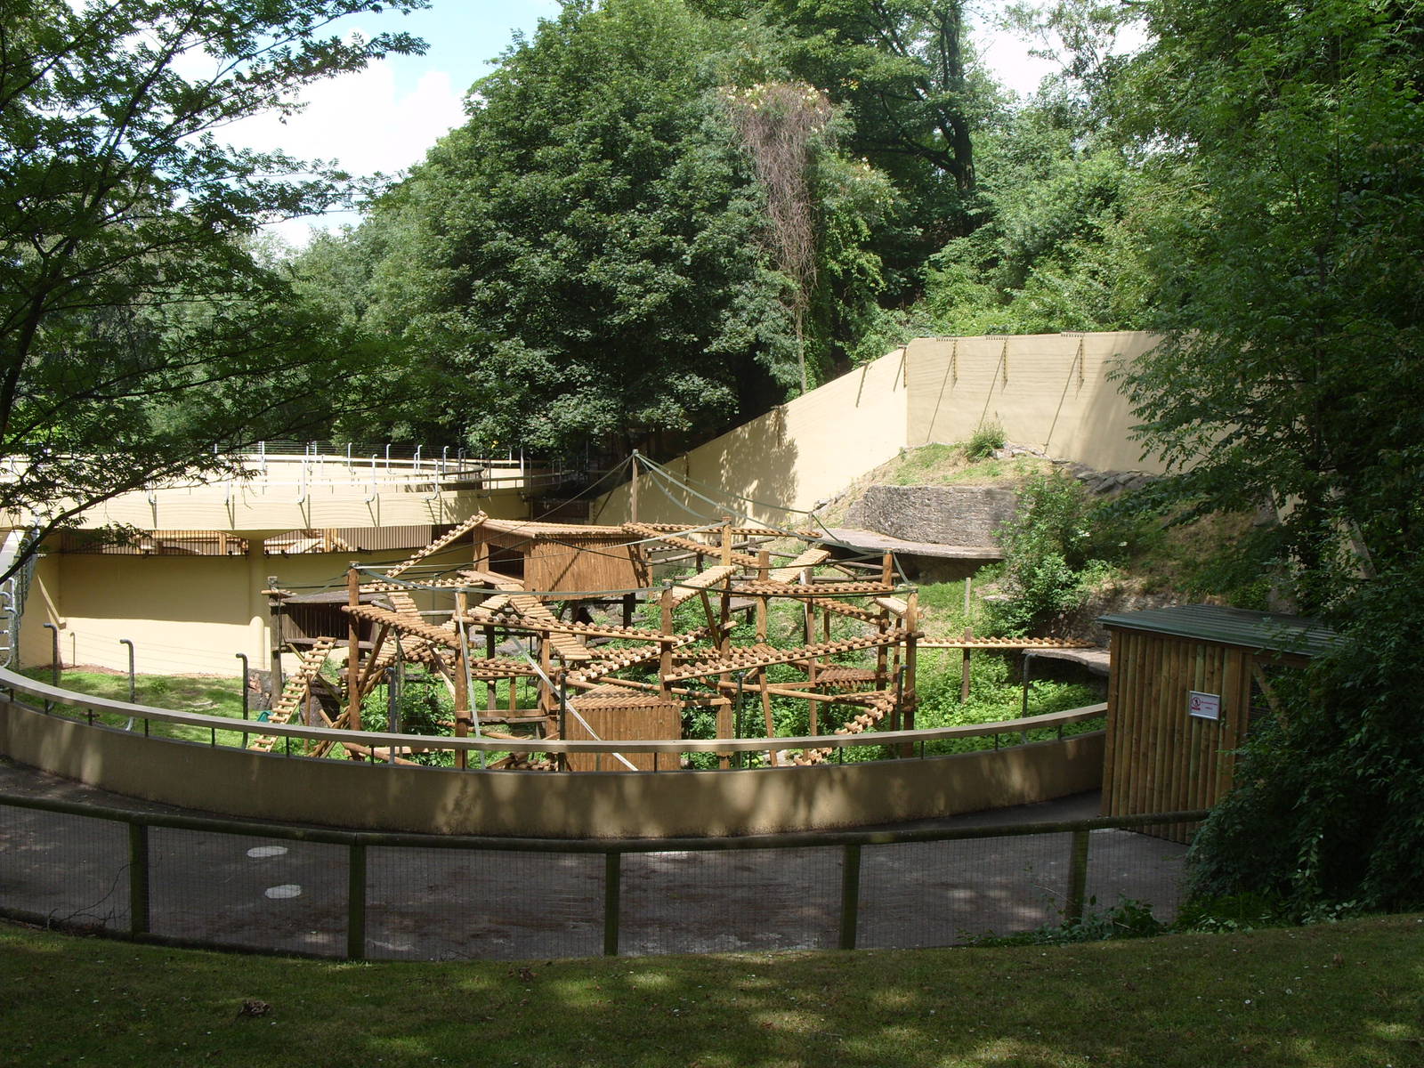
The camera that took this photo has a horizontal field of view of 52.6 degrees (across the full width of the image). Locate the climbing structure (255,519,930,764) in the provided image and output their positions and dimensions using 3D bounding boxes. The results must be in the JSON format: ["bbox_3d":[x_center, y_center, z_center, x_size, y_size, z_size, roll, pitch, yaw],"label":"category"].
[{"bbox_3d":[-2.300,2.050,25.400,11.300,4.200,8.000,1,6,0],"label":"climbing structure"}]

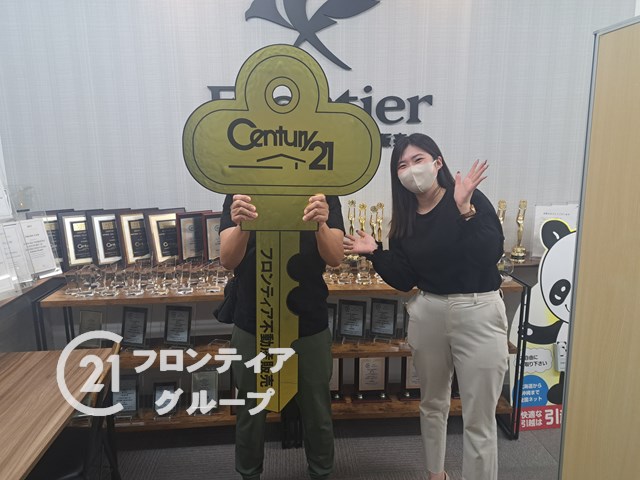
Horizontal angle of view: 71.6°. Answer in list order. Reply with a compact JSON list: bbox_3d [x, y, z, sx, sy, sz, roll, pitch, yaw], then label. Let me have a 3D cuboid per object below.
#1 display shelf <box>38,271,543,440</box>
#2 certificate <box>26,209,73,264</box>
[{"bbox_3d":[-0.112,0.651,2.299,2.344,0.860,0.283,-1,10,-8],"label":"display shelf"},{"bbox_3d":[-1.581,-0.001,2.643,0.246,0.343,0.030,-9,3,-37],"label":"certificate"}]

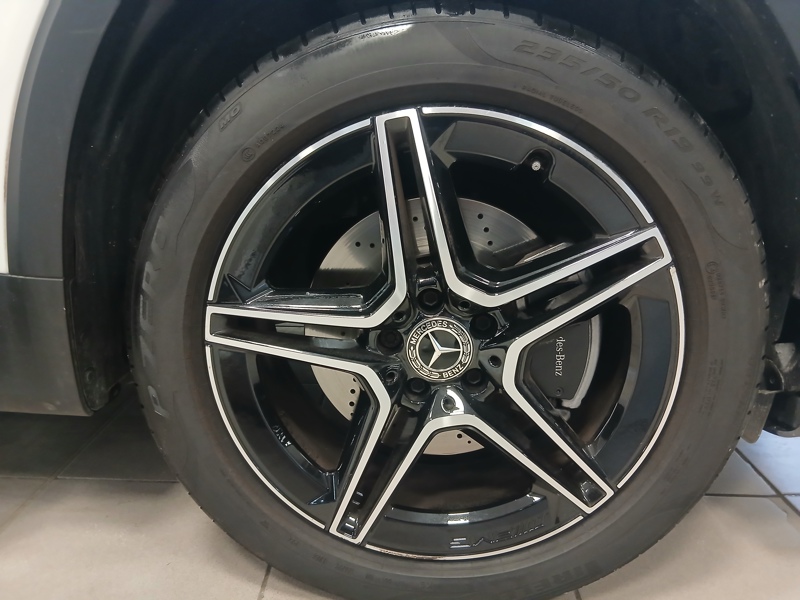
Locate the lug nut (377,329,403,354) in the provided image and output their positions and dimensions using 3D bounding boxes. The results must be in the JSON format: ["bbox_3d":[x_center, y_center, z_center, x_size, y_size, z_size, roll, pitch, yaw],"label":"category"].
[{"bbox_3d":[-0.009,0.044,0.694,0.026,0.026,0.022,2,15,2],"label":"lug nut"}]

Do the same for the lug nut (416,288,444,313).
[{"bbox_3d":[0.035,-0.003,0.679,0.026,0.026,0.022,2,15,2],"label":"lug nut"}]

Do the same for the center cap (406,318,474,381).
[{"bbox_3d":[0.045,0.053,0.686,0.075,0.075,0.025,2,15,2],"label":"center cap"}]

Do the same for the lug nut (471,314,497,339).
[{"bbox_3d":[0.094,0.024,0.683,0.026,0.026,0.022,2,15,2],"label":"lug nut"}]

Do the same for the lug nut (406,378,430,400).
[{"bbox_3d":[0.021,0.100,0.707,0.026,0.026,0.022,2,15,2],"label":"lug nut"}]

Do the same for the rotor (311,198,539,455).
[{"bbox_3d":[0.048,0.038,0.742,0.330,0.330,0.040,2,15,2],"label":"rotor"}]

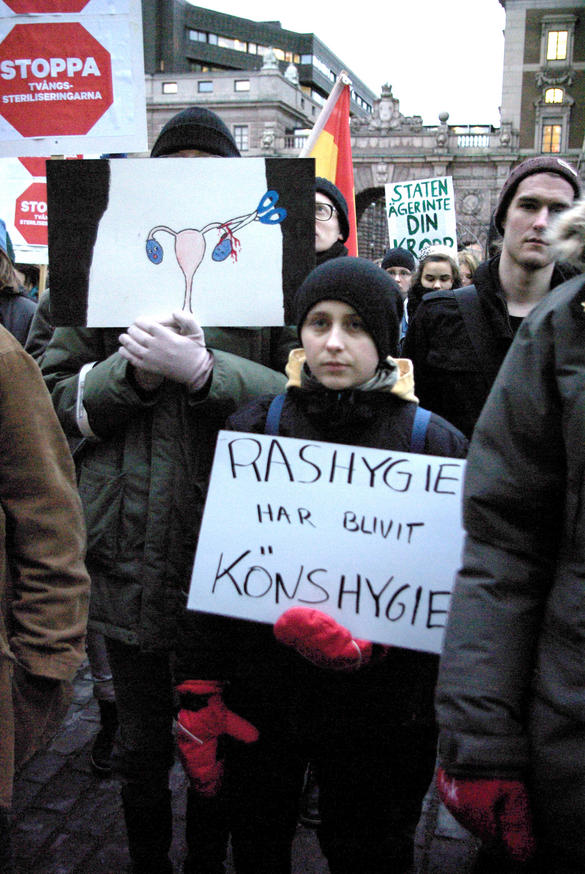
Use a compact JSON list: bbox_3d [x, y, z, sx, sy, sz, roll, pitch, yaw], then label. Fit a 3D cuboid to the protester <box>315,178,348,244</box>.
[{"bbox_3d":[0.061,0.137,3.000,0.520,1.850,0.340,3,13,12],"label":"protester"}]

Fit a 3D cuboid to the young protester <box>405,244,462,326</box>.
[{"bbox_3d":[0.620,-0.032,4.277,0.480,1.640,0.330,1,13,3],"label":"young protester"}]

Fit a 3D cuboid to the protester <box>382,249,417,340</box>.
[{"bbox_3d":[0.566,-0.209,5.175,0.470,1.620,0.320,2,13,6],"label":"protester"}]

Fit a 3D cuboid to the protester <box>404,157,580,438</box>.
[{"bbox_3d":[0.526,0.287,2.301,0.560,1.860,0.360,-2,13,-10],"label":"protester"}]

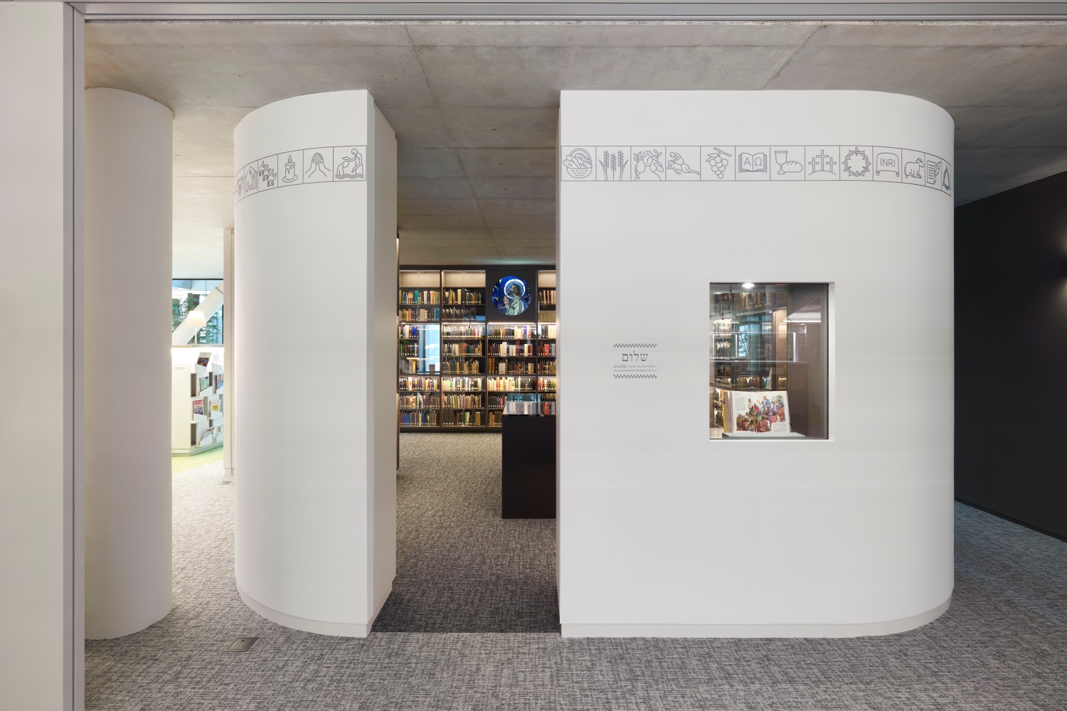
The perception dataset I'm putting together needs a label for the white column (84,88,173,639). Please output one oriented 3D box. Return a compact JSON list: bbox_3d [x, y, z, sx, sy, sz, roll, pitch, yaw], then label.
[{"bbox_3d":[-2.300,0.041,2.700,0.390,2.930,0.390,0,1,0],"label":"white column"}]

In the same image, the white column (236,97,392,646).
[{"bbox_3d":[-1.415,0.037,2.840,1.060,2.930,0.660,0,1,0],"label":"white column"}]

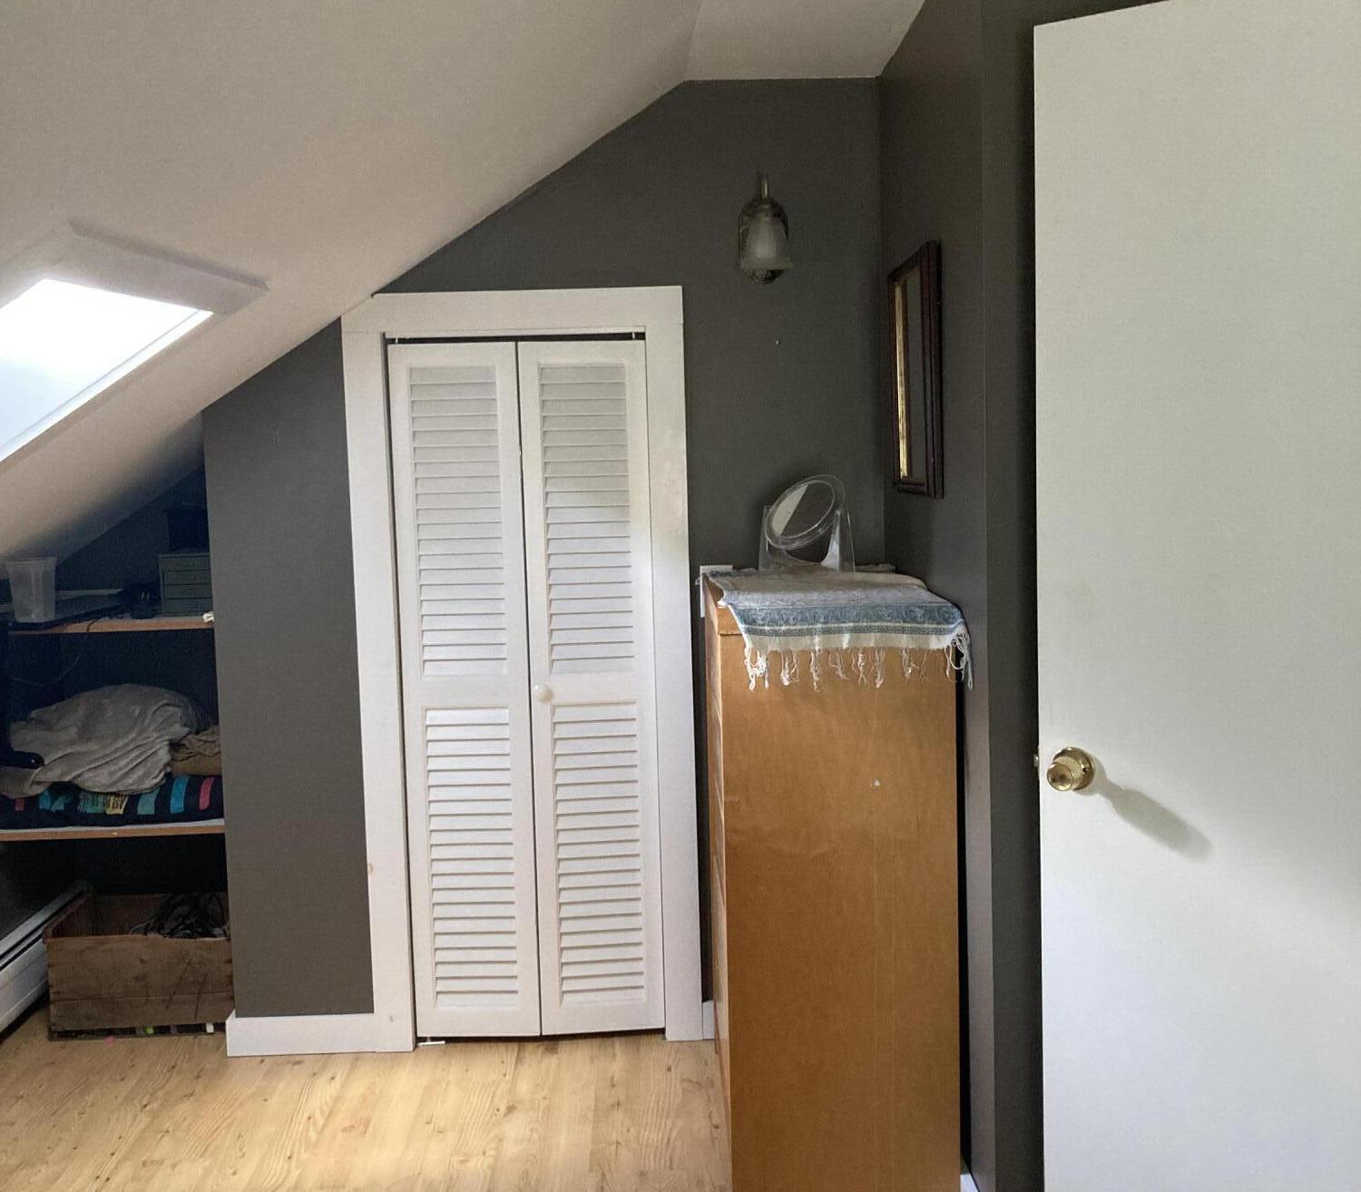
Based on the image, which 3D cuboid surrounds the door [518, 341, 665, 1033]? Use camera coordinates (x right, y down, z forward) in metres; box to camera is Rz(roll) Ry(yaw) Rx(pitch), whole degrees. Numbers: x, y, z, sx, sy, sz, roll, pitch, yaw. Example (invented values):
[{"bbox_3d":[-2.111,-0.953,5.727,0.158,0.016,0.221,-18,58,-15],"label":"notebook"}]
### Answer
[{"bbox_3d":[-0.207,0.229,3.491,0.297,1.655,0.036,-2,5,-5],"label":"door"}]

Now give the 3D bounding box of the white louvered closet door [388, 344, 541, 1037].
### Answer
[{"bbox_3d":[-0.506,0.238,3.487,0.297,1.655,0.033,-1,5,3],"label":"white louvered closet door"}]

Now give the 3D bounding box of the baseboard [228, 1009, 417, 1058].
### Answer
[{"bbox_3d":[-0.870,1.057,3.539,0.445,0.092,0.020,-2,5,-1],"label":"baseboard"}]

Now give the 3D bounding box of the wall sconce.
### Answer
[{"bbox_3d":[0.190,-0.834,3.343,0.122,0.238,0.150,-2,5,-1],"label":"wall sconce"}]

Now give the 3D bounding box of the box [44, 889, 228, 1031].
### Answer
[{"bbox_3d":[-1.357,0.960,3.861,0.475,0.262,0.370,-2,5,-3],"label":"box"}]

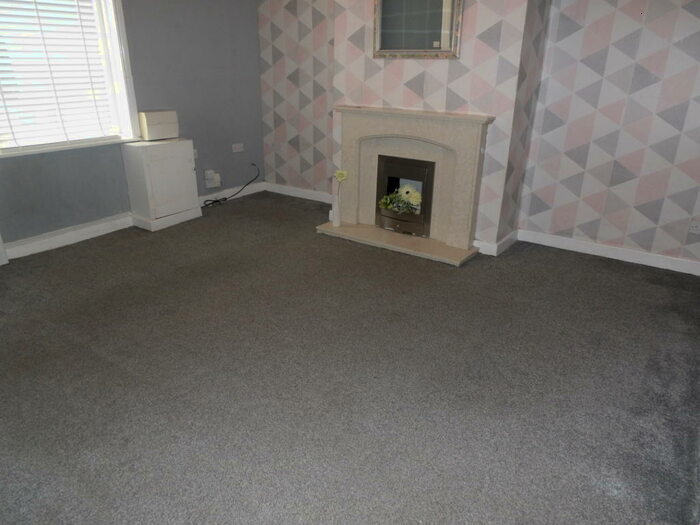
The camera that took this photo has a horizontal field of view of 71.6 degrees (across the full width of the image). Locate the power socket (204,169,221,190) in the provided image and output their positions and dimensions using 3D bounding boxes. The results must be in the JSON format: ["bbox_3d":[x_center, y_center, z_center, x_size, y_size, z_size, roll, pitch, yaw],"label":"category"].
[{"bbox_3d":[-1.345,-0.824,4.786,0.039,0.178,0.168,15,26,32],"label":"power socket"}]

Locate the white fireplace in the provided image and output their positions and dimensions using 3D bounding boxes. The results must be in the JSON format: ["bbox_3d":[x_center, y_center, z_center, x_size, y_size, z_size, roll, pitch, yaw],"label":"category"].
[{"bbox_3d":[0.361,-0.630,3.705,1.298,0.996,0.384,15,26,32],"label":"white fireplace"}]

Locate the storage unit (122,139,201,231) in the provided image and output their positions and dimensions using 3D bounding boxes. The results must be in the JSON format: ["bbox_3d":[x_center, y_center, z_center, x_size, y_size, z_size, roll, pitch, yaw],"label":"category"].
[{"bbox_3d":[-1.608,-0.692,4.203,0.277,0.697,0.542,15,26,32],"label":"storage unit"}]

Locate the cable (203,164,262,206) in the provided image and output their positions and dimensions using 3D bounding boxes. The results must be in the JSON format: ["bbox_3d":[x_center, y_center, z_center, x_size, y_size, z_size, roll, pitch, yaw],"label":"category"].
[{"bbox_3d":[-1.173,-0.798,4.984,0.123,0.320,0.819,15,26,32],"label":"cable"}]

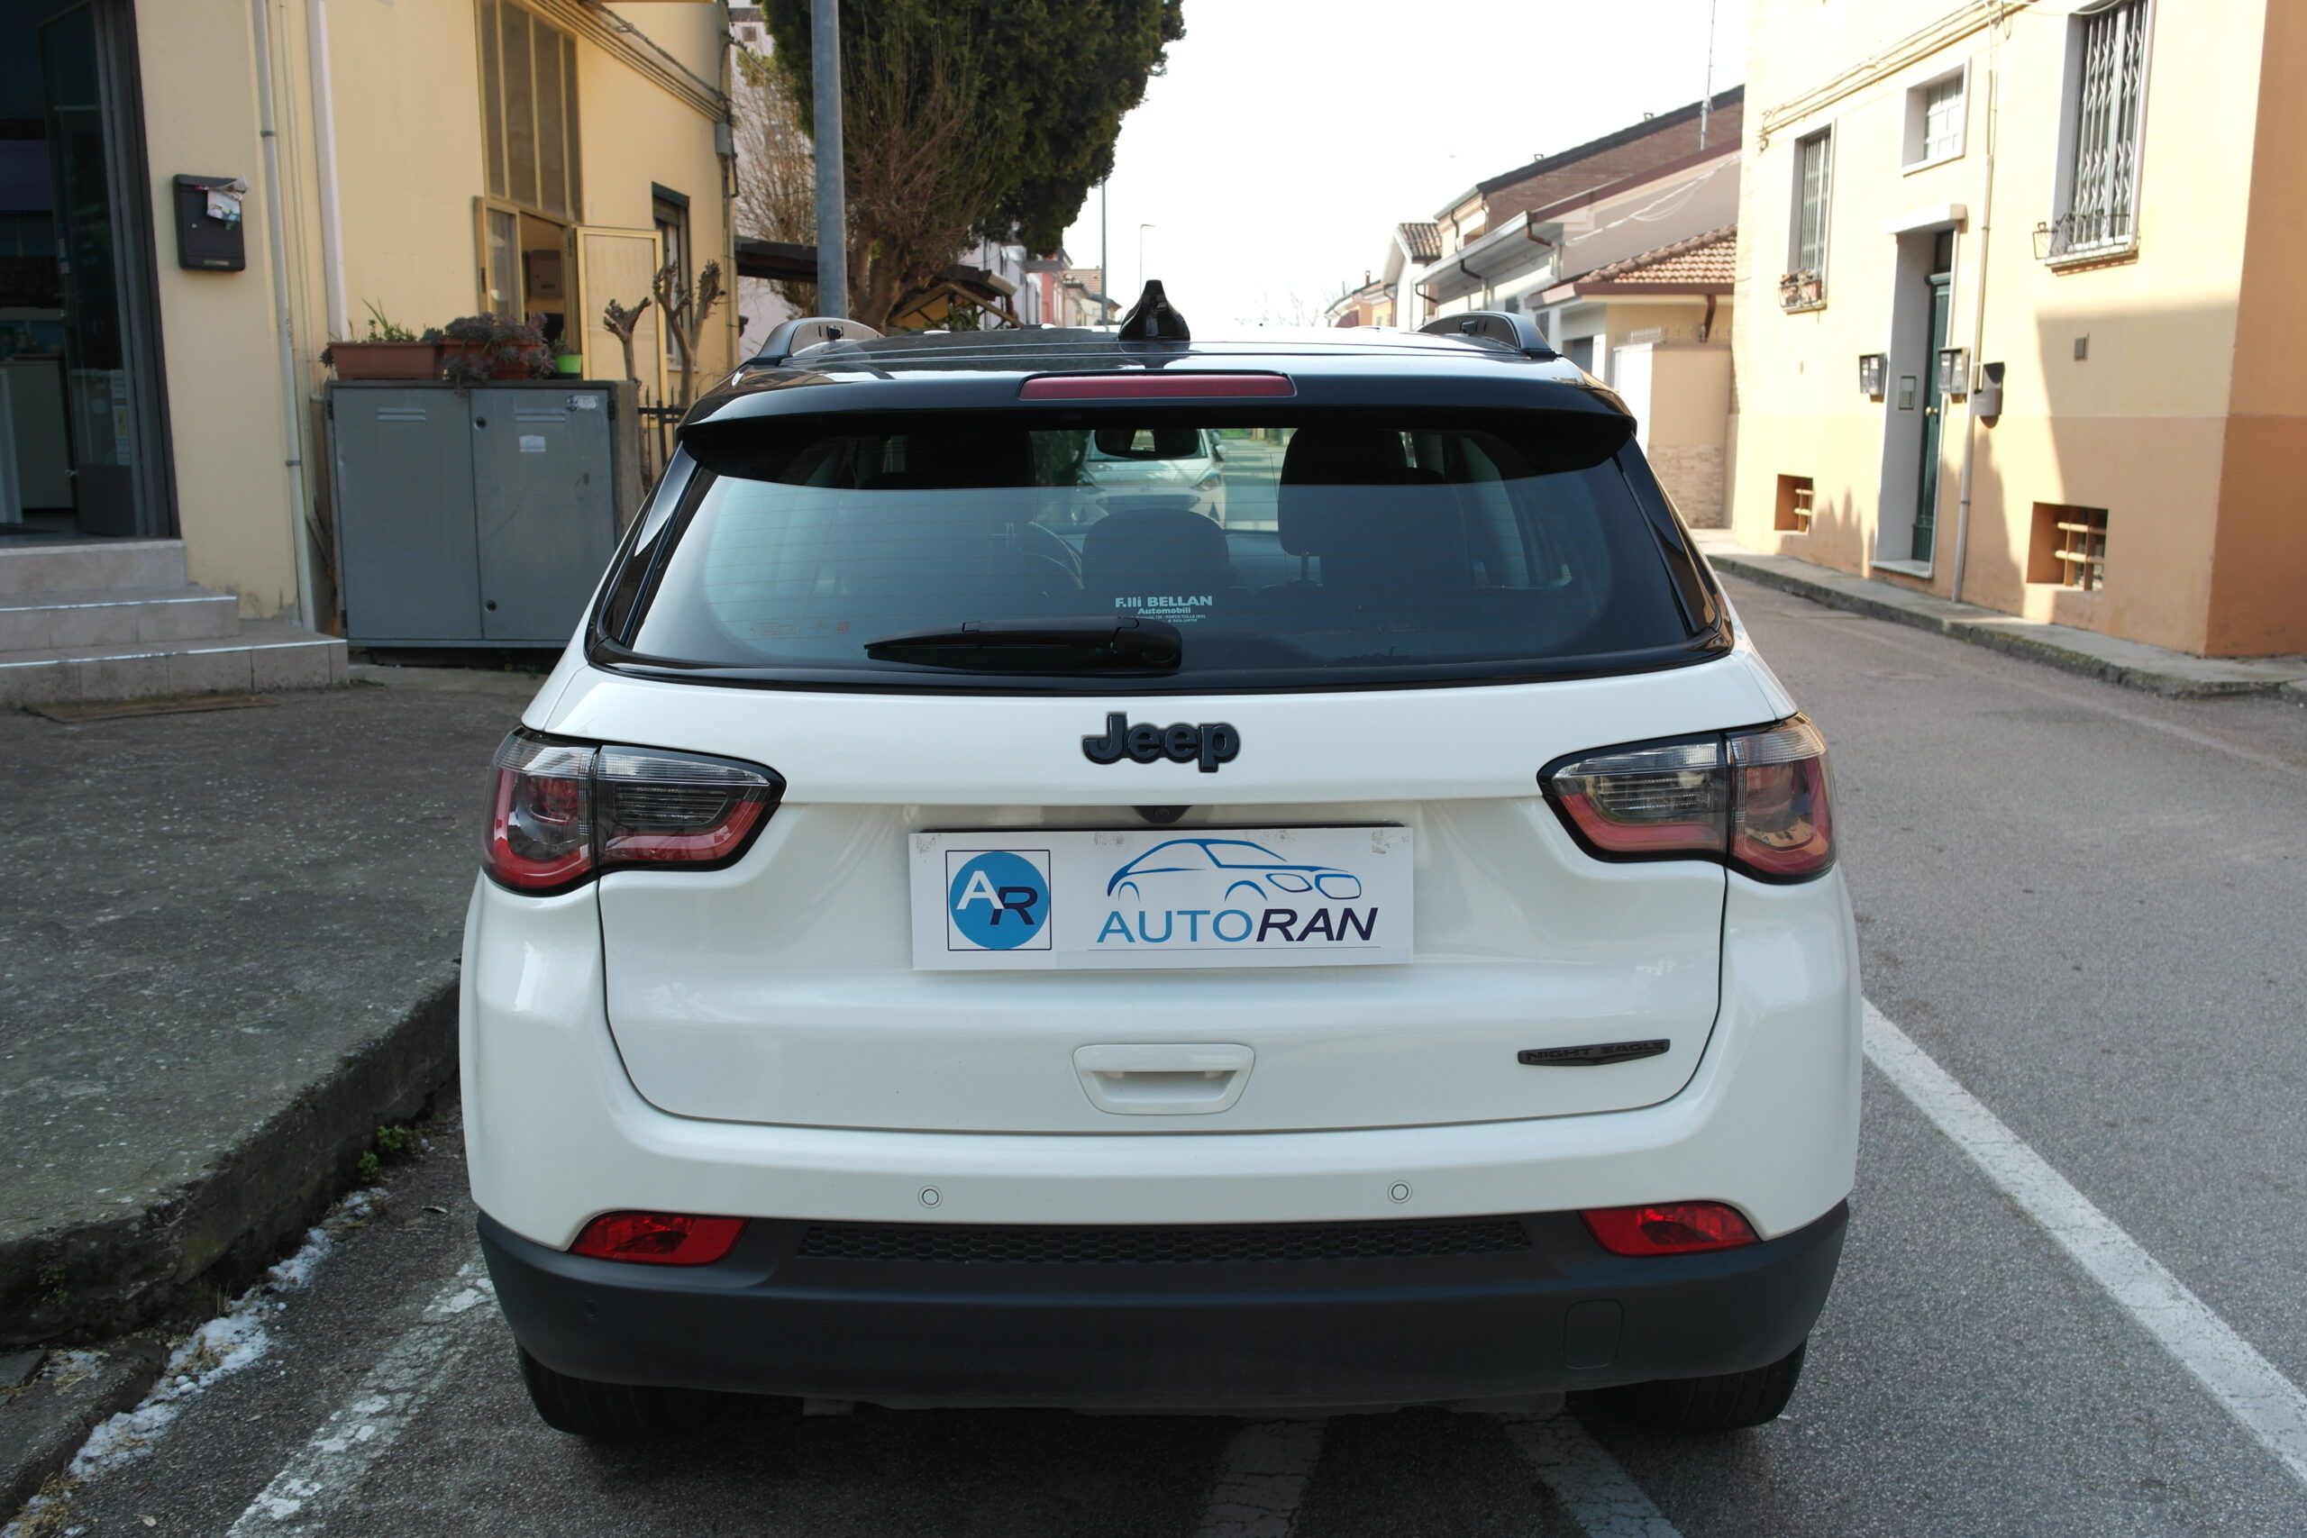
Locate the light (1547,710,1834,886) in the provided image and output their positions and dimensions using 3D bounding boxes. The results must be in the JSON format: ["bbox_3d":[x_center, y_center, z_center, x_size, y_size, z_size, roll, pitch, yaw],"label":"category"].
[{"bbox_3d":[0.578,0.030,2.288,0.360,0.170,0.225,-1,11,-8],"label":"light"}]

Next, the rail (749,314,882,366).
[{"bbox_3d":[-0.495,-0.696,3.502,0.080,0.090,1.580,0,10,0],"label":"rail"}]

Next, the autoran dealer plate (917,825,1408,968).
[{"bbox_3d":[0.006,0.135,2.192,0.522,0.147,0.015,-1,11,0],"label":"autoran dealer plate"}]

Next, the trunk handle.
[{"bbox_3d":[0.011,0.327,2.220,0.188,0.077,0.045,0,10,0],"label":"trunk handle"}]

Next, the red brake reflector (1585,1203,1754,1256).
[{"bbox_3d":[0.549,0.487,2.242,0.208,0.055,0.050,-3,11,-14],"label":"red brake reflector"}]

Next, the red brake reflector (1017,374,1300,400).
[{"bbox_3d":[0.003,-0.416,2.298,0.302,0.030,0.040,0,10,0],"label":"red brake reflector"}]

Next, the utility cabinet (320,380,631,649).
[{"bbox_3d":[-2.889,-1.119,9.170,1.220,1.130,0.450,0,11,0],"label":"utility cabinet"}]

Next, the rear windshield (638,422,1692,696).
[{"bbox_3d":[0.006,-0.259,2.296,1.170,0.360,0.090,-1,-21,0],"label":"rear windshield"}]

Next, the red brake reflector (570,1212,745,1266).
[{"bbox_3d":[-0.531,0.500,2.273,0.195,0.062,0.065,1,10,8],"label":"red brake reflector"}]

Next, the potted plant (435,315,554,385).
[{"bbox_3d":[-2.800,-1.778,9.000,0.520,0.310,0.280,0,10,0],"label":"potted plant"}]

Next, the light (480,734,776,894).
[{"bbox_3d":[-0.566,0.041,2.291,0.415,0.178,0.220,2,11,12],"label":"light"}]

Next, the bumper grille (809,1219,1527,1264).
[{"bbox_3d":[0.010,0.496,2.213,0.770,0.048,0.040,-1,11,0],"label":"bumper grille"}]

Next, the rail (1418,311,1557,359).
[{"bbox_3d":[0.515,-0.708,3.510,0.075,0.100,1.550,-1,11,0],"label":"rail"}]

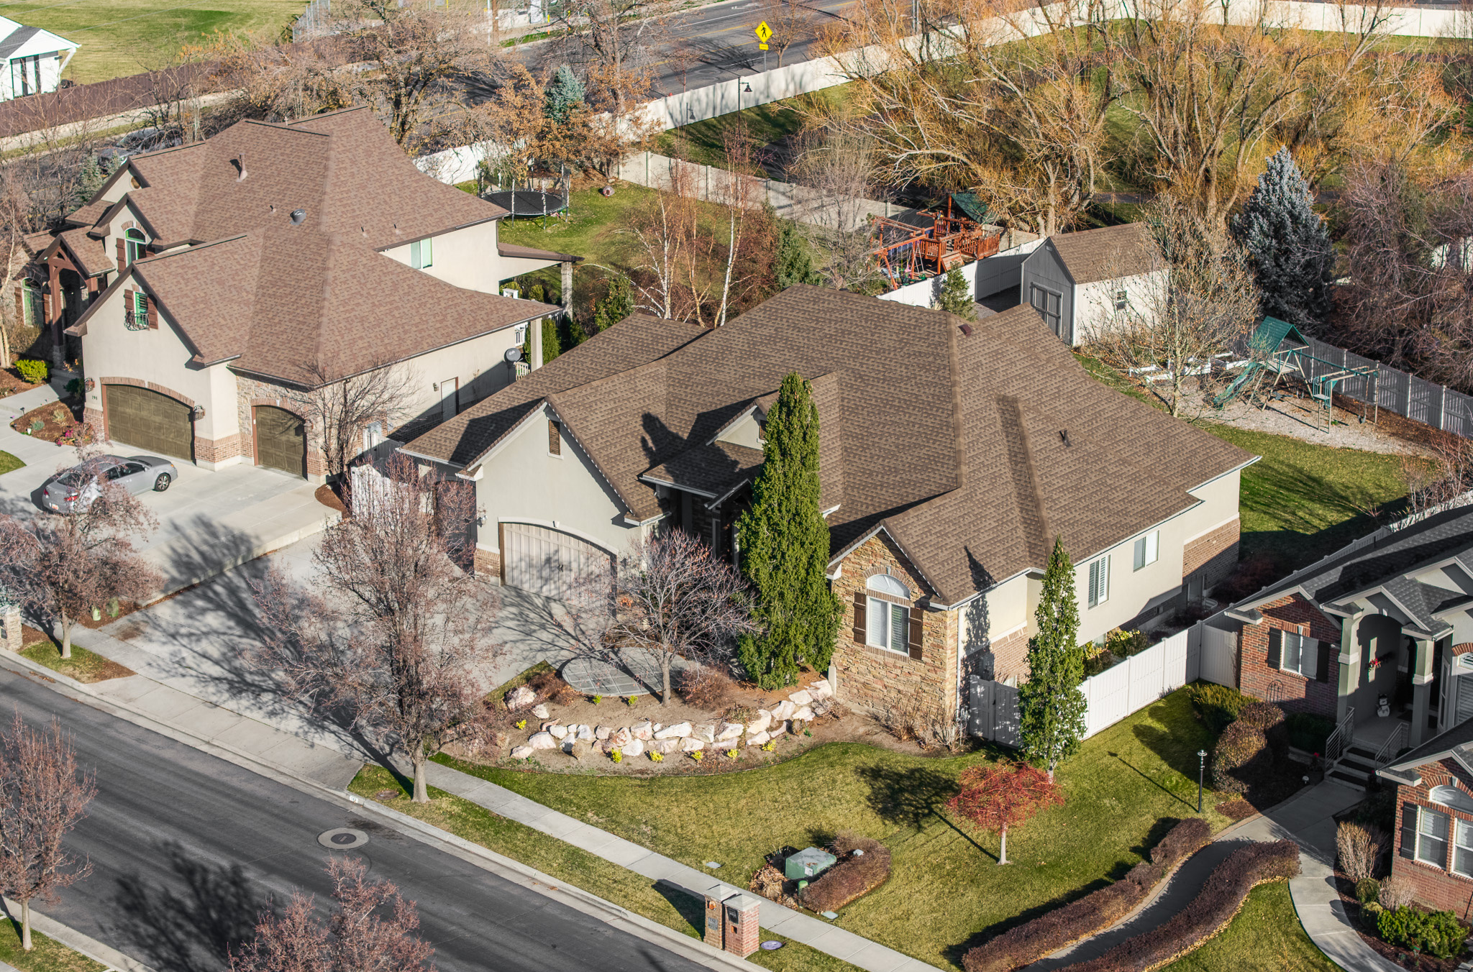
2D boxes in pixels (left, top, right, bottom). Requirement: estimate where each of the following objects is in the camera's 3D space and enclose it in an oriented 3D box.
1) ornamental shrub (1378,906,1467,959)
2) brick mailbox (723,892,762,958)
[{"bbox_3d":[16.597,10.805,72.081,2.400,0.950,1.300,16,25,40],"label":"ornamental shrub"},{"bbox_3d":[0.153,10.931,74.463,0.680,1.530,0.660,17,25,41],"label":"brick mailbox"}]

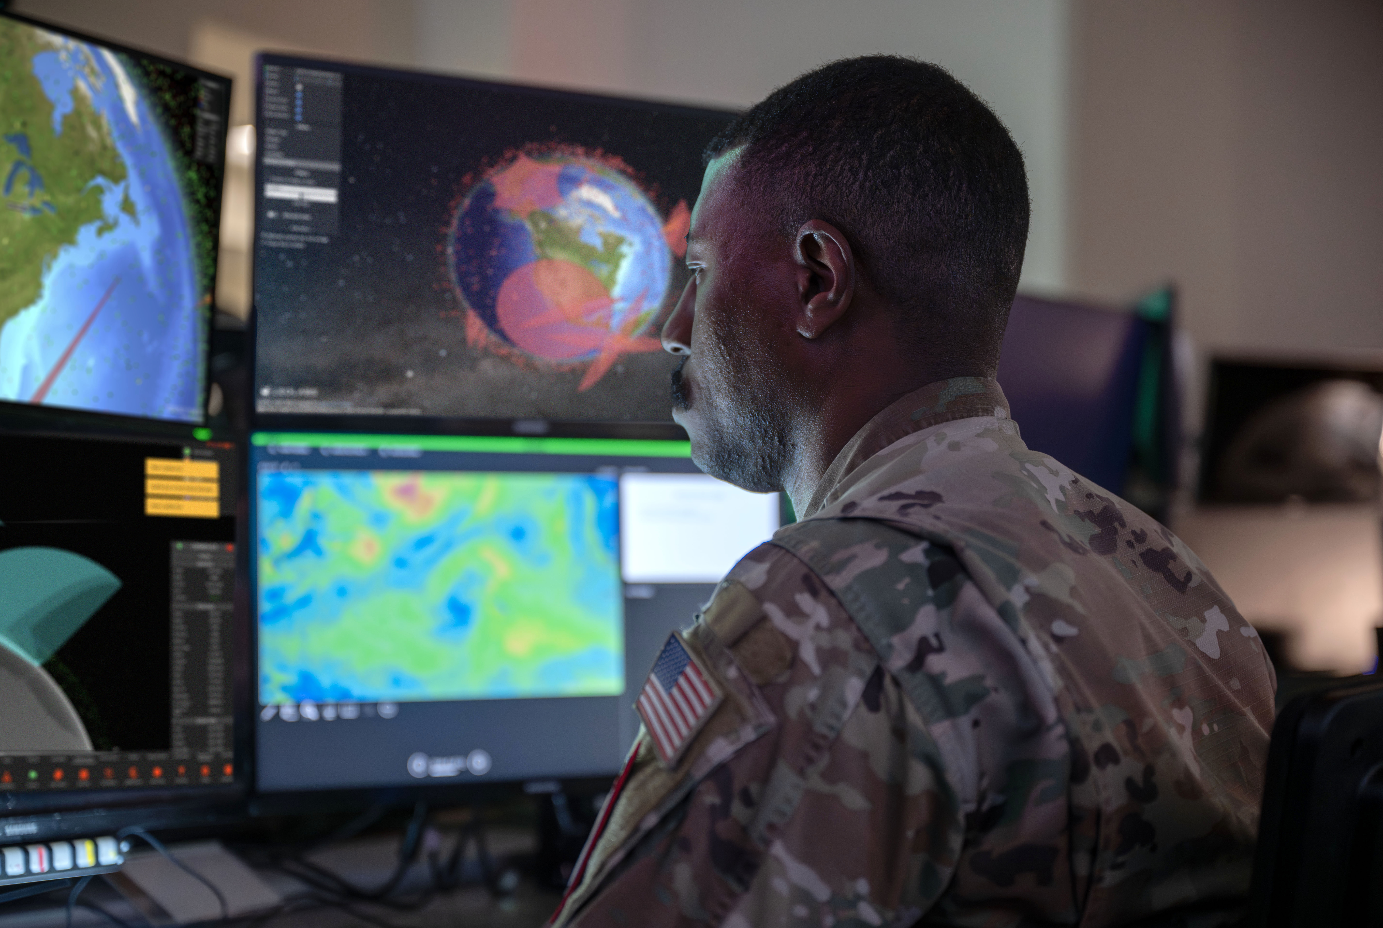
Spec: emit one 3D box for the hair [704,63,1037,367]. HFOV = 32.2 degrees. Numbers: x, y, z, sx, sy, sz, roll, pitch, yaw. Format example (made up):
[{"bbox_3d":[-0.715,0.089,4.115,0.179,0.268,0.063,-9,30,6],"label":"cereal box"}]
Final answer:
[{"bbox_3d":[0.102,-0.147,1.390,0.195,0.177,0.165,-5,-2,28],"label":"hair"}]

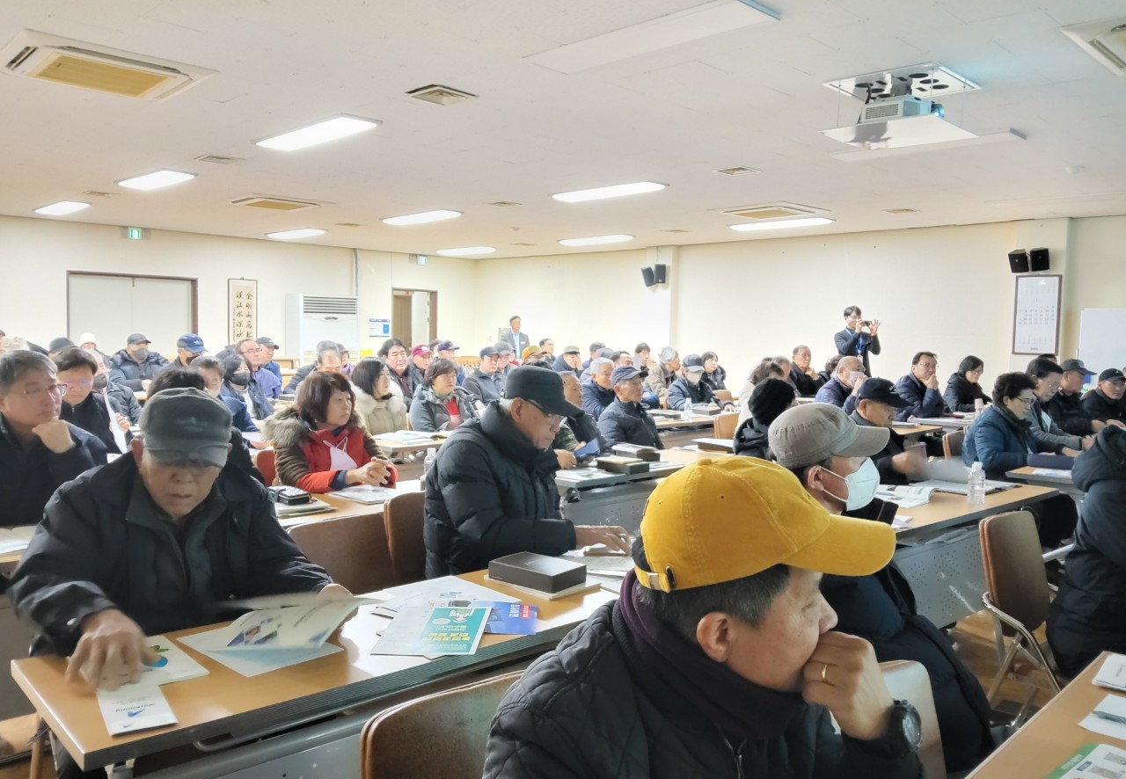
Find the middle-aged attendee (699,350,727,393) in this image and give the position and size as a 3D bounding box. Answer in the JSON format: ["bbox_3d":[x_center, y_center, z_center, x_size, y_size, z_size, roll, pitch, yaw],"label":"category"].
[{"bbox_3d":[1.800,0.160,9.526,0.720,1.190,0.480,5,5,43],"label":"middle-aged attendee"}]

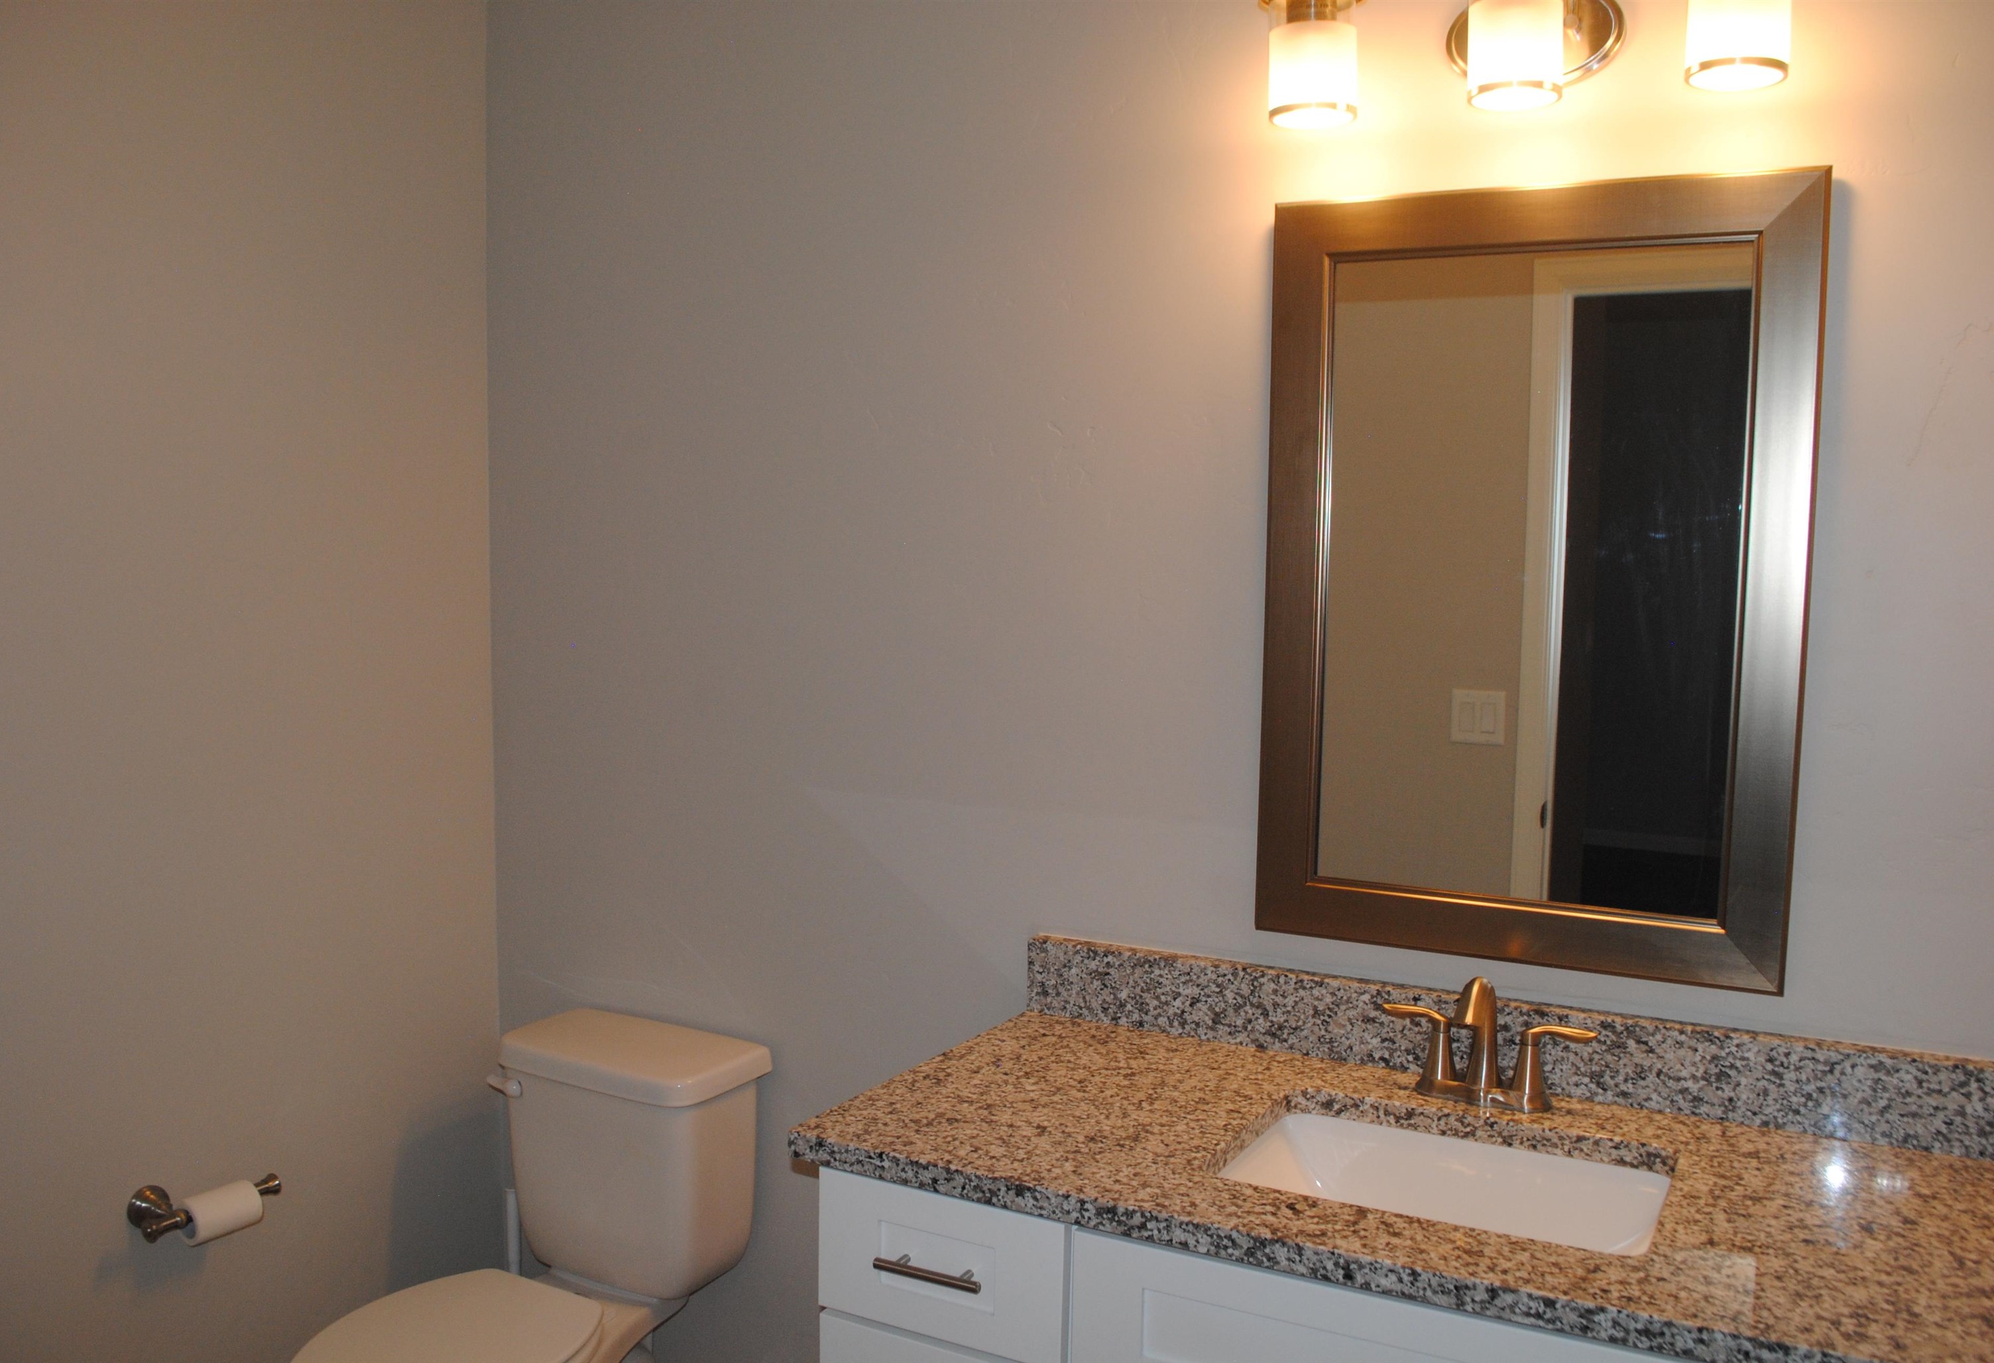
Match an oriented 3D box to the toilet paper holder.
[{"bbox_3d":[-1.138,0.742,2.181,0.097,0.061,0.213,2,4,28],"label":"toilet paper holder"}]

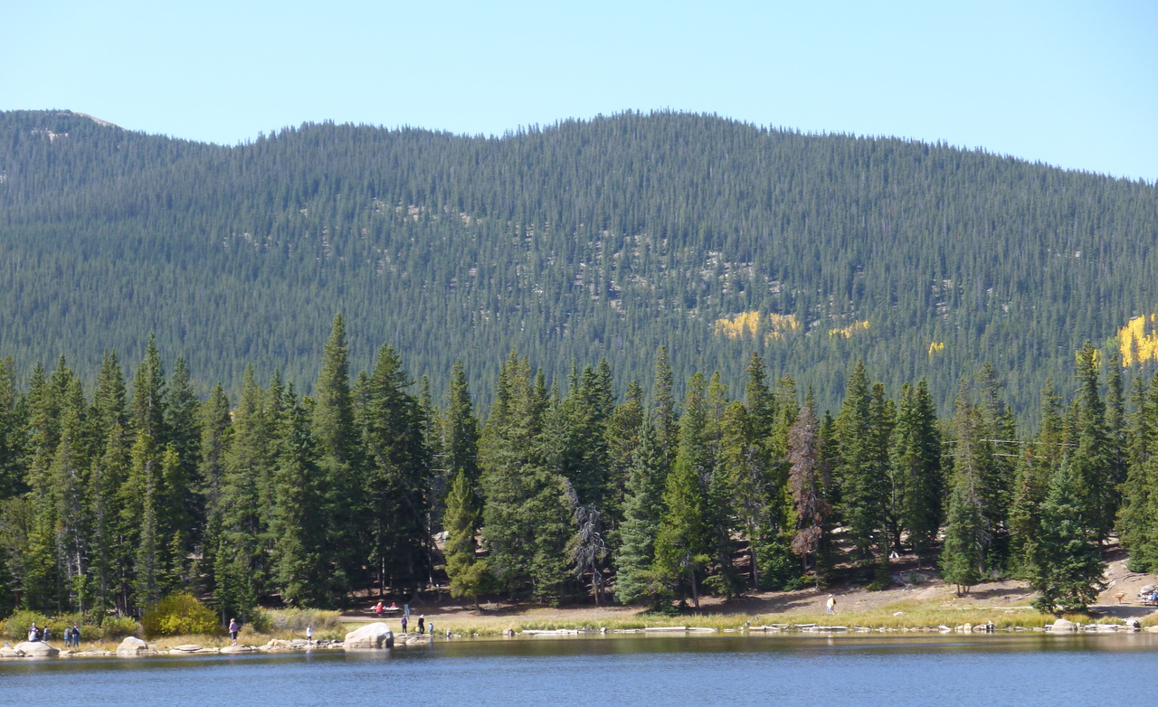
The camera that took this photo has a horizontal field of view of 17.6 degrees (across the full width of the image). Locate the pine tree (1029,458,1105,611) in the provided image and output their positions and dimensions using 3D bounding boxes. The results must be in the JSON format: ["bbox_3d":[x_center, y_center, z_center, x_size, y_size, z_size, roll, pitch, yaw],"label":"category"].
[{"bbox_3d":[41.350,15.430,318.000,6.450,13.280,6.450,0,-3,0],"label":"pine tree"}]

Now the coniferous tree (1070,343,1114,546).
[{"bbox_3d":[50.610,9.160,370.000,4.290,20.730,4.290,0,-3,0],"label":"coniferous tree"}]

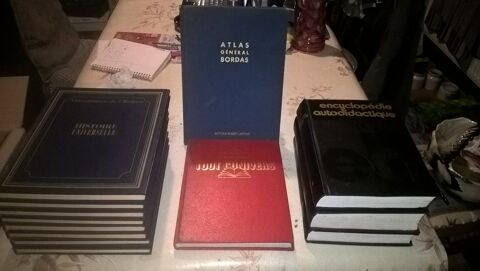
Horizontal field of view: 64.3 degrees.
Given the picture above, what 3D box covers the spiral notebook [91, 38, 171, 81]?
[{"bbox_3d":[-0.338,-0.240,1.204,0.209,0.020,0.150,14,44,12],"label":"spiral notebook"}]

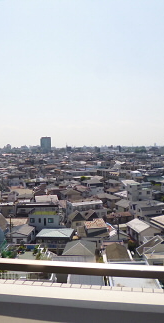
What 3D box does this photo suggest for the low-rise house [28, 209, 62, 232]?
[{"bbox_3d":[-10.898,18.990,90.744,9.000,8.200,7.200,-1,3,1],"label":"low-rise house"}]

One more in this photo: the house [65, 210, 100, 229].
[{"bbox_3d":[0.402,18.868,89.445,8.800,8.200,6.800,-1,3,-8],"label":"house"}]

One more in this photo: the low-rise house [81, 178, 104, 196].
[{"bbox_3d":[6.729,14.847,174.668,9.500,7.800,8.500,-2,3,-20],"label":"low-rise house"}]

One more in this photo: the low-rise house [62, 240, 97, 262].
[{"bbox_3d":[-0.172,20.531,62.893,6.700,7.300,8.300,-1,3,5],"label":"low-rise house"}]

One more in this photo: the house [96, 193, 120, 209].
[{"bbox_3d":[11.500,17.320,127.950,8.200,7.400,7.800,-1,3,-21],"label":"house"}]

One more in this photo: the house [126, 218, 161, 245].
[{"bbox_3d":[16.700,19.750,81.520,7.200,6.900,9.000,-1,3,-17],"label":"house"}]

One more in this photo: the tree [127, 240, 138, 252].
[{"bbox_3d":[12.467,20.895,72.425,2.500,3.900,2.500,-1,2,0],"label":"tree"}]

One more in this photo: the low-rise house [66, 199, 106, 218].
[{"bbox_3d":[1.106,18.105,112.159,13.000,6.600,8.500,-2,3,-22],"label":"low-rise house"}]

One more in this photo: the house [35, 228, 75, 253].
[{"bbox_3d":[-6.418,19.920,73.411,8.100,6.400,6.900,-1,2,6],"label":"house"}]

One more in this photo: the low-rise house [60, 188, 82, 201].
[{"bbox_3d":[-4.900,16.650,141.240,7.200,7.500,8.000,-1,3,-22],"label":"low-rise house"}]

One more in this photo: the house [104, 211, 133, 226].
[{"bbox_3d":[10.694,18.717,93.301,8.200,6.600,6.000,-2,2,-17],"label":"house"}]

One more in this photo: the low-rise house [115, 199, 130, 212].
[{"bbox_3d":[15.864,17.863,107.129,4.600,7.000,7.000,-2,3,-22],"label":"low-rise house"}]

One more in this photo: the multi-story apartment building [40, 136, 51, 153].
[{"bbox_3d":[-109.220,-43.690,898.940,28.000,57.000,25.000,-1,3,-20],"label":"multi-story apartment building"}]

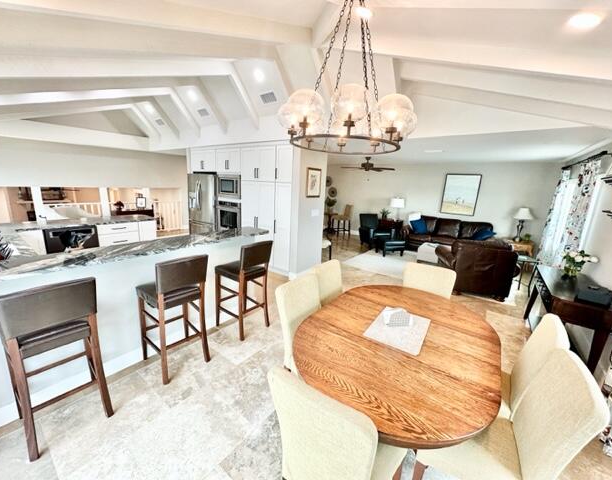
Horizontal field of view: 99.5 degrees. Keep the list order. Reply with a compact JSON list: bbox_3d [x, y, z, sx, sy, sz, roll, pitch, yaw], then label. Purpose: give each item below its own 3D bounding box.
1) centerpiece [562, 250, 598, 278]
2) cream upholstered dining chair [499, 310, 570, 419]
[{"bbox_3d":[2.914,0.251,2.768,0.280,0.330,0.280,11,15,35],"label":"centerpiece"},{"bbox_3d":[1.235,0.940,1.751,0.600,0.960,0.480,11,14,34],"label":"cream upholstered dining chair"}]

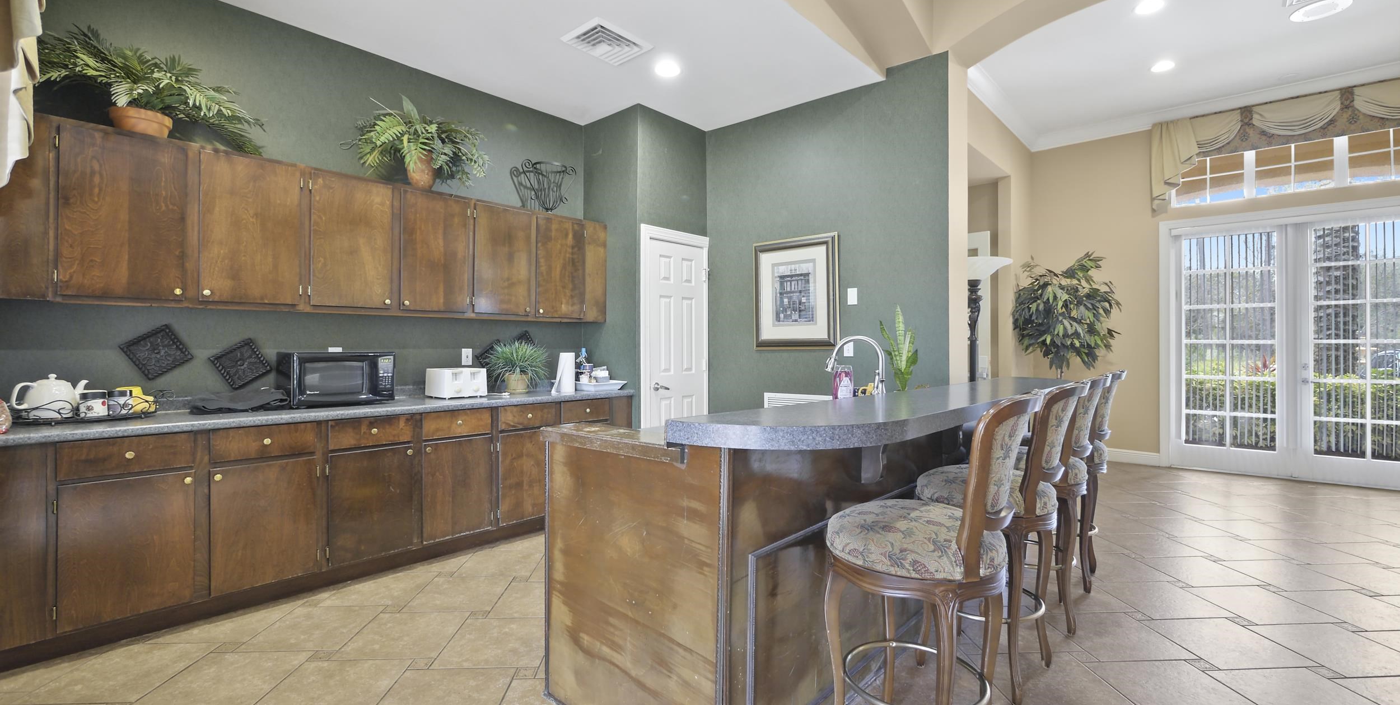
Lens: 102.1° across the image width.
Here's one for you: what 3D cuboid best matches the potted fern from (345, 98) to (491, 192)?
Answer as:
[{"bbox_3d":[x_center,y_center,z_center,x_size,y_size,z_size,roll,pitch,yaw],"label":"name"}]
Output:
[{"bbox_3d":[-1.694,-1.272,3.464,0.520,0.560,0.770,0,0,43],"label":"potted fern"}]

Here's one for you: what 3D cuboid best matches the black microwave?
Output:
[{"bbox_3d":[-2.102,0.150,3.278,0.369,0.300,0.499,0,0,41],"label":"black microwave"}]

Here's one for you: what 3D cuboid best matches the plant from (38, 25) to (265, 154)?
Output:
[{"bbox_3d":[-2.581,-1.216,2.700,0.473,0.433,0.827,0,1,43],"label":"plant"}]

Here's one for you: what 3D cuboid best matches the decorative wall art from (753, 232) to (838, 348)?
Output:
[{"bbox_3d":[0.694,-0.429,4.185,0.720,0.820,0.045,0,0,43],"label":"decorative wall art"}]

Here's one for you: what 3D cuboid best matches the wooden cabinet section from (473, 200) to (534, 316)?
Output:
[{"bbox_3d":[-1.419,-0.606,3.889,0.320,0.720,0.412,0,0,44],"label":"wooden cabinet section"}]

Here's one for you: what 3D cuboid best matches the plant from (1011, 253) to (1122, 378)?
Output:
[{"bbox_3d":[3.710,0.080,5.776,0.950,2.204,0.930,0,0,43],"label":"plant"}]

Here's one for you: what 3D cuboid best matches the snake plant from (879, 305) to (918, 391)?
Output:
[{"bbox_3d":[1.056,0.010,2.994,0.180,0.520,0.200,0,0,43],"label":"snake plant"}]

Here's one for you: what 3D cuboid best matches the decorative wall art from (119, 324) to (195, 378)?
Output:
[{"bbox_3d":[-2.654,0.001,2.775,0.025,0.200,0.200,0,34,43],"label":"decorative wall art"}]

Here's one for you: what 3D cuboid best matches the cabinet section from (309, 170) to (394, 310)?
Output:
[{"bbox_3d":[-2.035,-0.603,3.252,0.320,0.720,0.405,0,0,44],"label":"cabinet section"}]

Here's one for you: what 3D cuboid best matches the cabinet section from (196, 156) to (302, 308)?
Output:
[{"bbox_3d":[-2.344,-0.601,2.932,0.320,0.720,0.401,0,0,44],"label":"cabinet section"}]

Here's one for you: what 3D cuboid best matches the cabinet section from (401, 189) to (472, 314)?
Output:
[{"bbox_3d":[-1.724,-0.605,3.575,0.320,0.720,0.412,0,0,44],"label":"cabinet section"}]

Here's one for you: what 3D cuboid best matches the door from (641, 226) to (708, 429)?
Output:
[{"bbox_3d":[-0.198,0.116,4.494,0.100,2.143,0.750,0,0,43],"label":"door"}]

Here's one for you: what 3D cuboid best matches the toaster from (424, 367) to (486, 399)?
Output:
[{"bbox_3d":[-1.612,0.201,3.751,0.295,0.192,0.266,0,0,41],"label":"toaster"}]

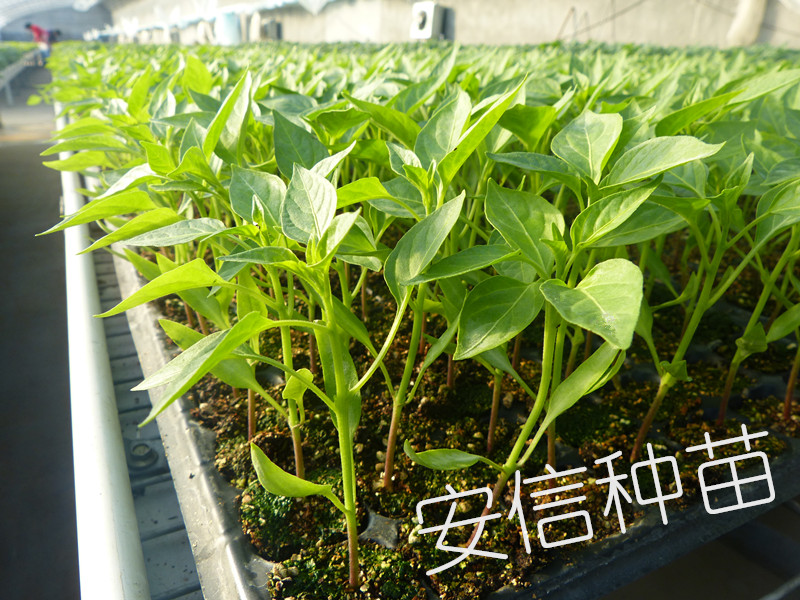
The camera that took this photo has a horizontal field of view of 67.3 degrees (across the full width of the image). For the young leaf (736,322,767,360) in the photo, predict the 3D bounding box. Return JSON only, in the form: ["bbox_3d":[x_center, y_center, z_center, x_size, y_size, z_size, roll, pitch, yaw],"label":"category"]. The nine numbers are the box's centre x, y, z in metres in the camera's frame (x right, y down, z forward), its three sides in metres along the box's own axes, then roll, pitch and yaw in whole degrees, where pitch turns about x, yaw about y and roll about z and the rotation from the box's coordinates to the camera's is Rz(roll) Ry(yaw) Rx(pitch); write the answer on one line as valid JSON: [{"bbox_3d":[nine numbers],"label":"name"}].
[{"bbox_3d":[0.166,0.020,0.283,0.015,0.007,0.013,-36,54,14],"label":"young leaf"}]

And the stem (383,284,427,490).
[{"bbox_3d":[0.001,0.035,0.222,0.005,0.087,0.005,9,23,2],"label":"stem"}]

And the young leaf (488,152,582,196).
[{"bbox_3d":[0.045,-0.042,0.202,0.033,0.007,0.016,22,37,6],"label":"young leaf"}]

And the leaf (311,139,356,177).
[{"bbox_3d":[-0.023,-0.047,0.201,0.021,0.005,0.011,-42,59,-15],"label":"leaf"}]

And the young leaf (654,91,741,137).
[{"bbox_3d":[0.125,-0.078,0.253,0.042,0.006,0.014,-15,40,-18],"label":"young leaf"}]

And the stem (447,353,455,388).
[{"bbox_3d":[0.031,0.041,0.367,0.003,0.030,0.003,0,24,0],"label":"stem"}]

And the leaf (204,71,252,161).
[{"bbox_3d":[-0.091,-0.098,0.320,0.017,0.059,0.010,20,-20,-13],"label":"leaf"}]

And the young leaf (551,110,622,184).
[{"bbox_3d":[0.066,-0.053,0.207,0.023,0.030,0.006,0,-21,0],"label":"young leaf"}]

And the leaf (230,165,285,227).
[{"bbox_3d":[-0.049,-0.036,0.207,0.017,0.006,0.033,-38,60,-6],"label":"leaf"}]

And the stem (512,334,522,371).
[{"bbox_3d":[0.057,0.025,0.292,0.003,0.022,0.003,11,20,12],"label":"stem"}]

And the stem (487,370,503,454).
[{"bbox_3d":[0.038,0.046,0.243,0.003,0.038,0.003,2,23,0],"label":"stem"}]

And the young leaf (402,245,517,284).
[{"bbox_3d":[0.016,-0.009,0.160,0.033,0.005,0.009,-17,42,-19],"label":"young leaf"}]

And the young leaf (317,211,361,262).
[{"bbox_3d":[-0.015,-0.016,0.147,0.007,0.017,0.007,38,0,23],"label":"young leaf"}]

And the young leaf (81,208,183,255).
[{"bbox_3d":[-0.120,-0.031,0.270,0.046,0.010,0.022,-25,38,-31],"label":"young leaf"}]

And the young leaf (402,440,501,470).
[{"bbox_3d":[0.015,0.047,0.180,0.028,0.006,0.011,9,24,0],"label":"young leaf"}]

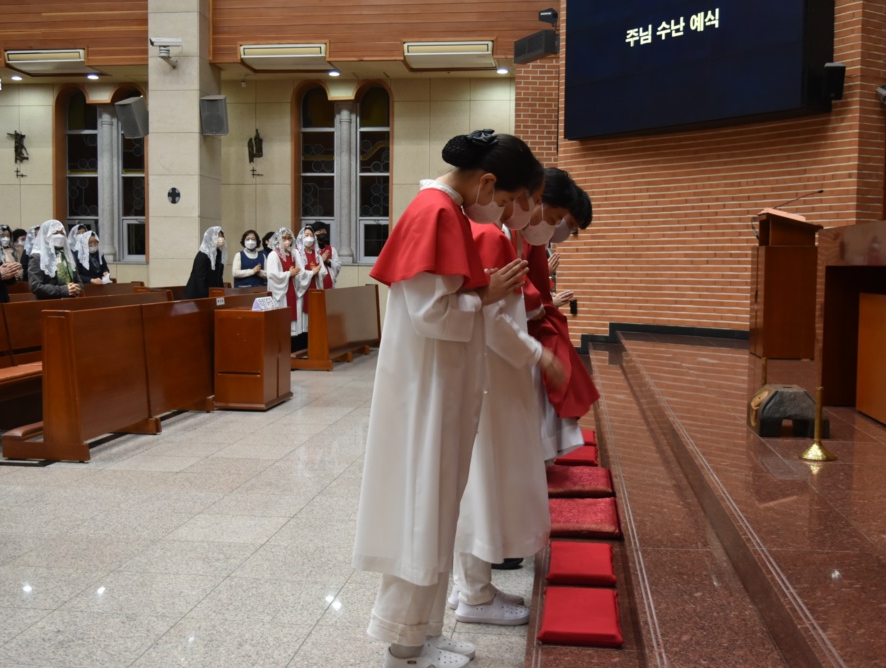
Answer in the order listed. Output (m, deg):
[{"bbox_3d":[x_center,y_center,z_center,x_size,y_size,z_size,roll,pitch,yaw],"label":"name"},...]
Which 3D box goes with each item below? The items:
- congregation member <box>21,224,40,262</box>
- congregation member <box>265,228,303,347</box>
[{"bbox_3d":[-4.102,-0.334,10.030,0.340,1.521,0.460,2,4,27],"label":"congregation member"},{"bbox_3d":[-1.790,-0.419,11.255,0.360,1.555,0.440,3,5,38],"label":"congregation member"}]

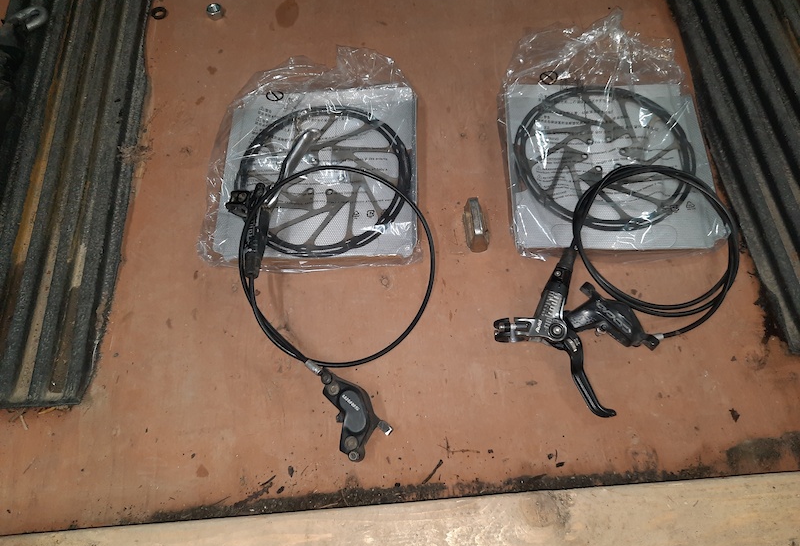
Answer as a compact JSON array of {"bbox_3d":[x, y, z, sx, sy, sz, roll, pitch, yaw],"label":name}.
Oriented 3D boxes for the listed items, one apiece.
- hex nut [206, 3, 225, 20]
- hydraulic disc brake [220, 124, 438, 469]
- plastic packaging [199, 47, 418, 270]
[{"bbox_3d":[-0.249,-0.350,0.773,0.020,0.010,0.019,-1,66,1],"label":"hex nut"},{"bbox_3d":[-0.064,0.006,0.590,0.209,0.048,0.352,-9,66,-2],"label":"hydraulic disc brake"},{"bbox_3d":[-0.099,-0.143,0.670,0.234,0.026,0.296,-1,66,1],"label":"plastic packaging"}]

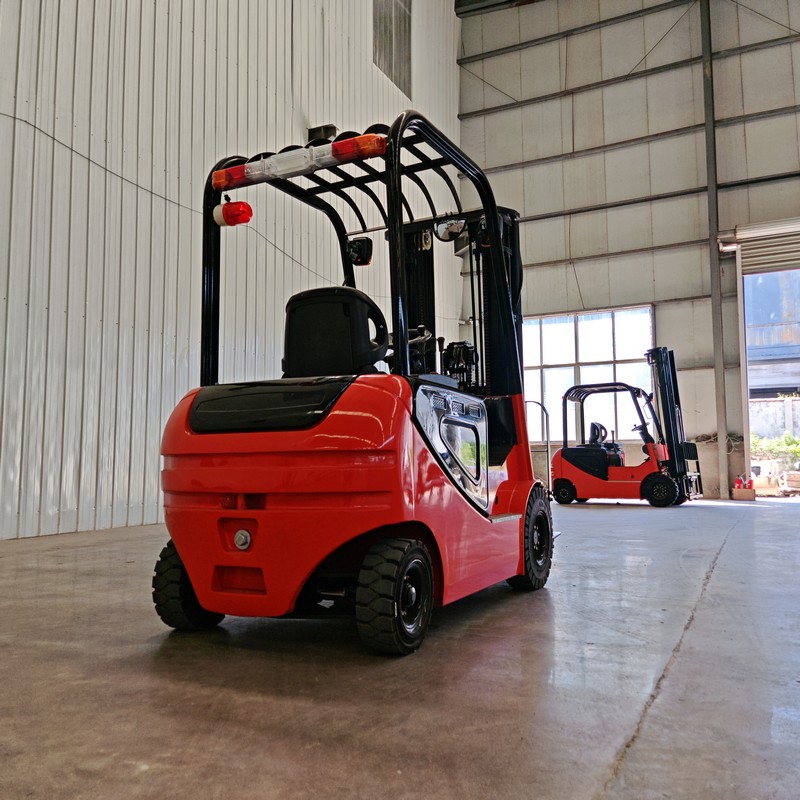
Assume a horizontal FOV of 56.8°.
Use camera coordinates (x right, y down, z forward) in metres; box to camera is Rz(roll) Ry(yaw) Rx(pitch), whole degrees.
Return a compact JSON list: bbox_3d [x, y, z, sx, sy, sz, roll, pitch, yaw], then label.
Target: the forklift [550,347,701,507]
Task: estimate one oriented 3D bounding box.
[{"bbox_3d":[4.151,0.540,13.726,2.639,2.786,1.169,-3,-6,32],"label":"forklift"}]

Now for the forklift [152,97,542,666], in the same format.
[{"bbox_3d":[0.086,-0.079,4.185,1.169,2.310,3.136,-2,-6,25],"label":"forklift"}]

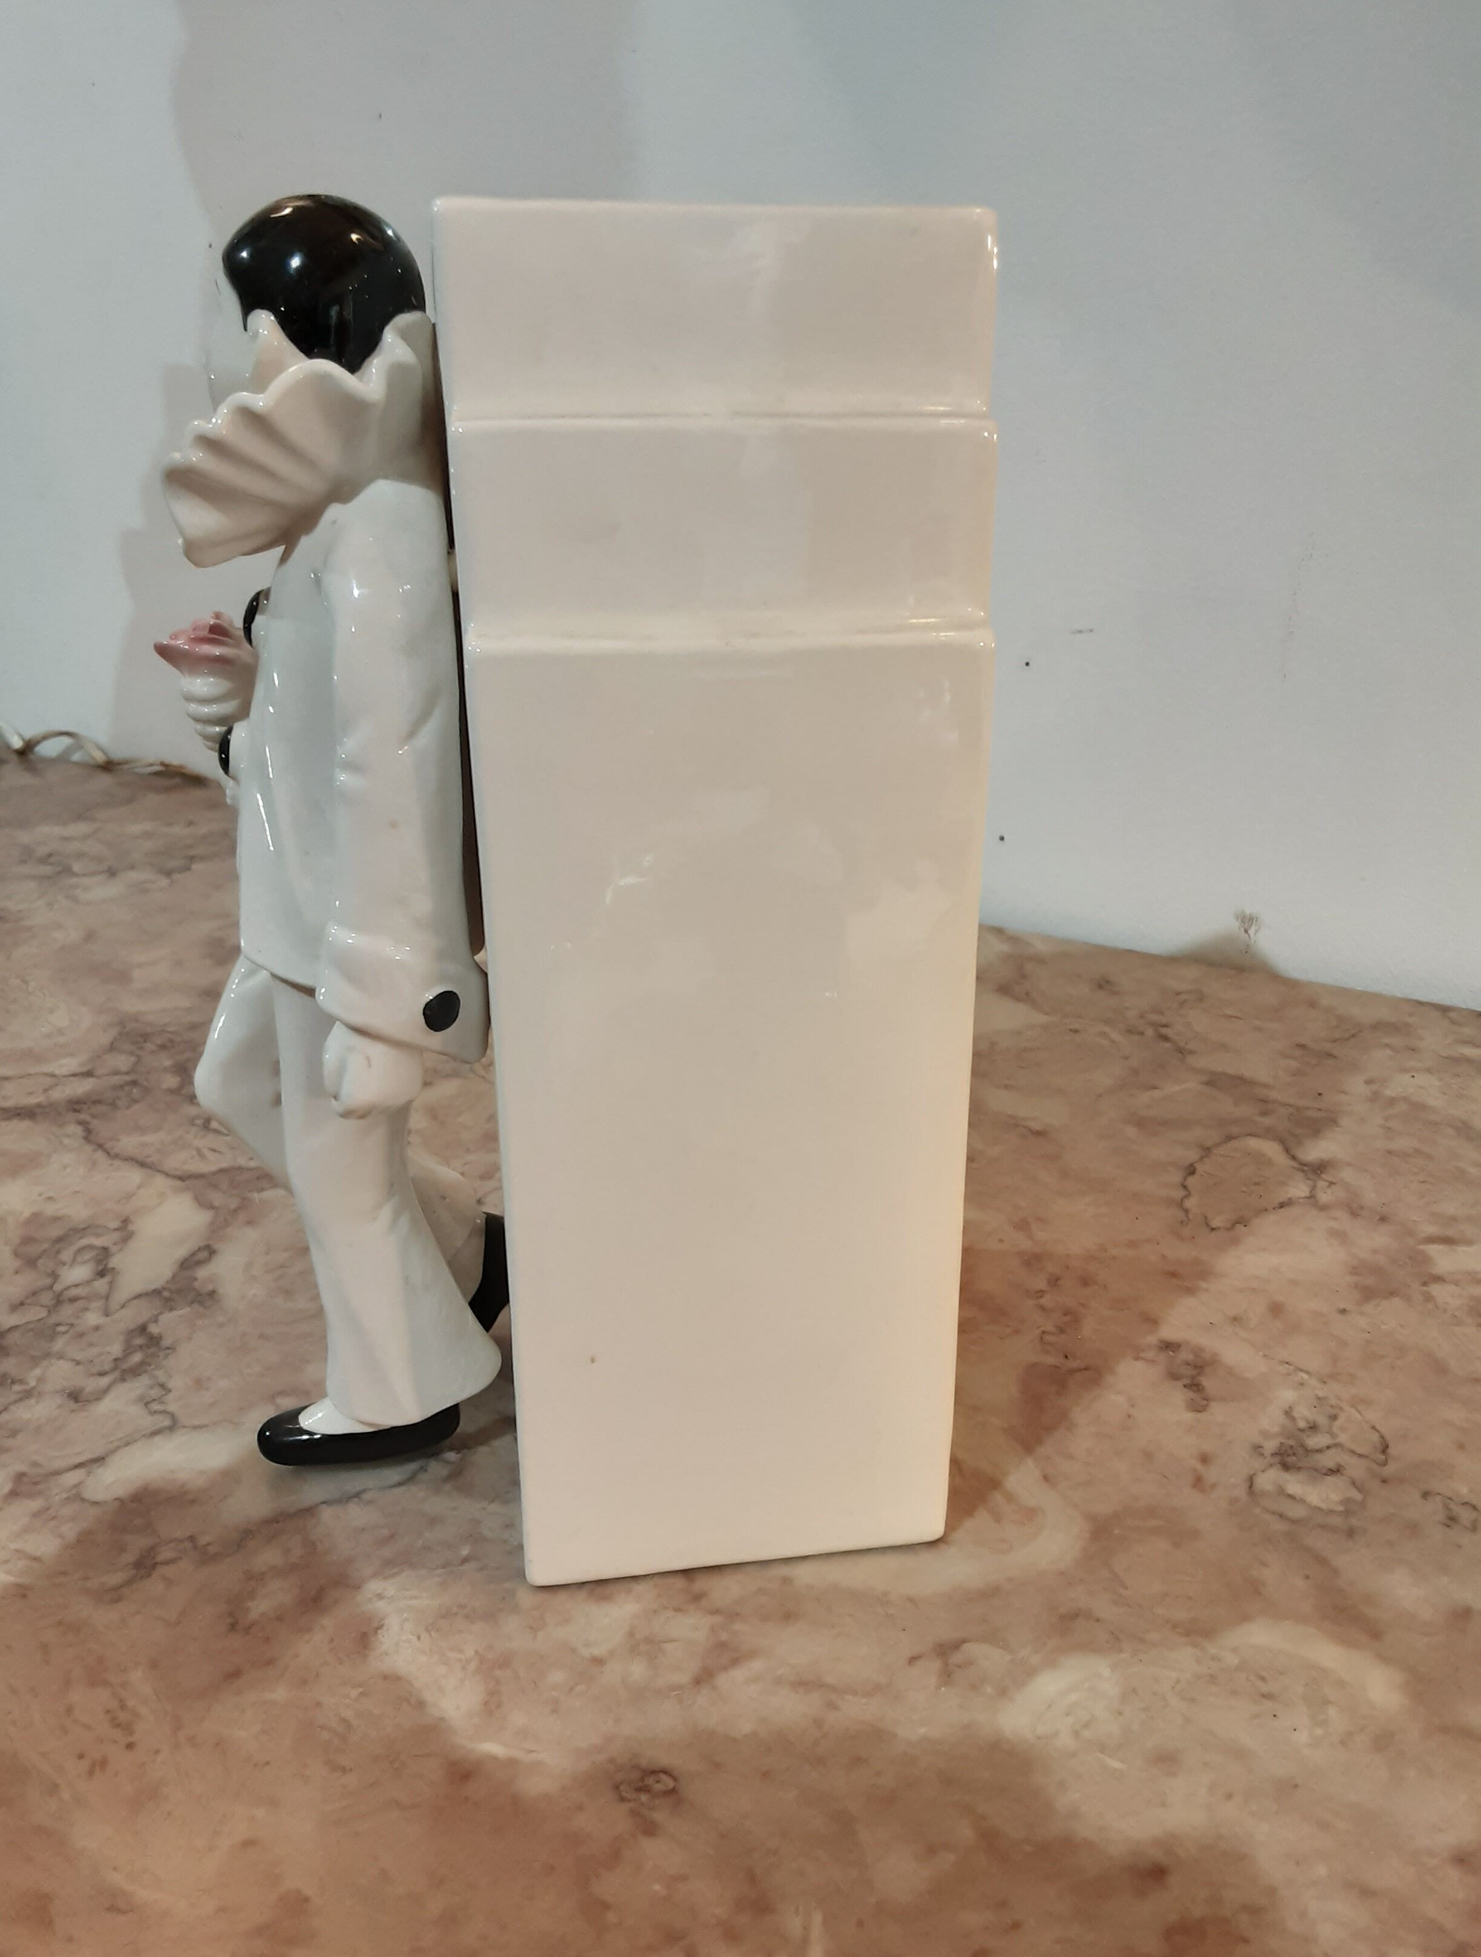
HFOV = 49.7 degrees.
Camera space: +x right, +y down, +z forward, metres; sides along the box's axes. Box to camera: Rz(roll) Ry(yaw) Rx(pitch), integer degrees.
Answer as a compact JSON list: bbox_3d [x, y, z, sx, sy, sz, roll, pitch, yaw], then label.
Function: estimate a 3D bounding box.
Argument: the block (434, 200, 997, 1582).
[{"bbox_3d":[-0.010,-0.023,0.392,0.100,0.292,0.140,-3,21,-8],"label":"block"}]

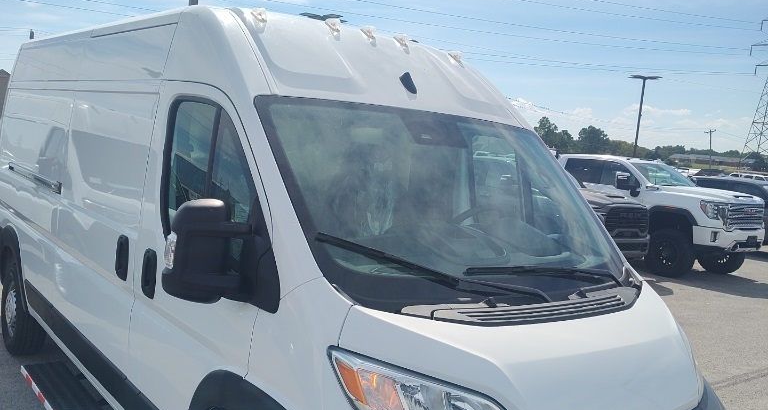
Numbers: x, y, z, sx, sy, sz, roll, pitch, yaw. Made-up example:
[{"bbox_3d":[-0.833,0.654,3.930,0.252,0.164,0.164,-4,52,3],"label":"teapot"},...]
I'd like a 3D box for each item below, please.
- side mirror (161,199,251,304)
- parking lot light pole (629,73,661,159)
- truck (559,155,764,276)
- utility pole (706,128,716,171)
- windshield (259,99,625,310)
[{"bbox_3d":[-0.653,0.175,2.542,0.340,0.400,0.220,1,7,-39],"label":"side mirror"},{"bbox_3d":[16.448,-4.481,44.273,2.200,7.700,2.200,1,7,-36],"label":"parking lot light pole"},{"bbox_3d":[5.149,0.000,14.983,2.120,2.170,6.300,2,6,-29],"label":"truck"},{"bbox_3d":[61.404,-9.206,128.000,2.300,9.811,0.350,5,3,25],"label":"utility pole"},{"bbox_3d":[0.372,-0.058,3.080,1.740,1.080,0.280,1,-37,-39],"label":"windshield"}]

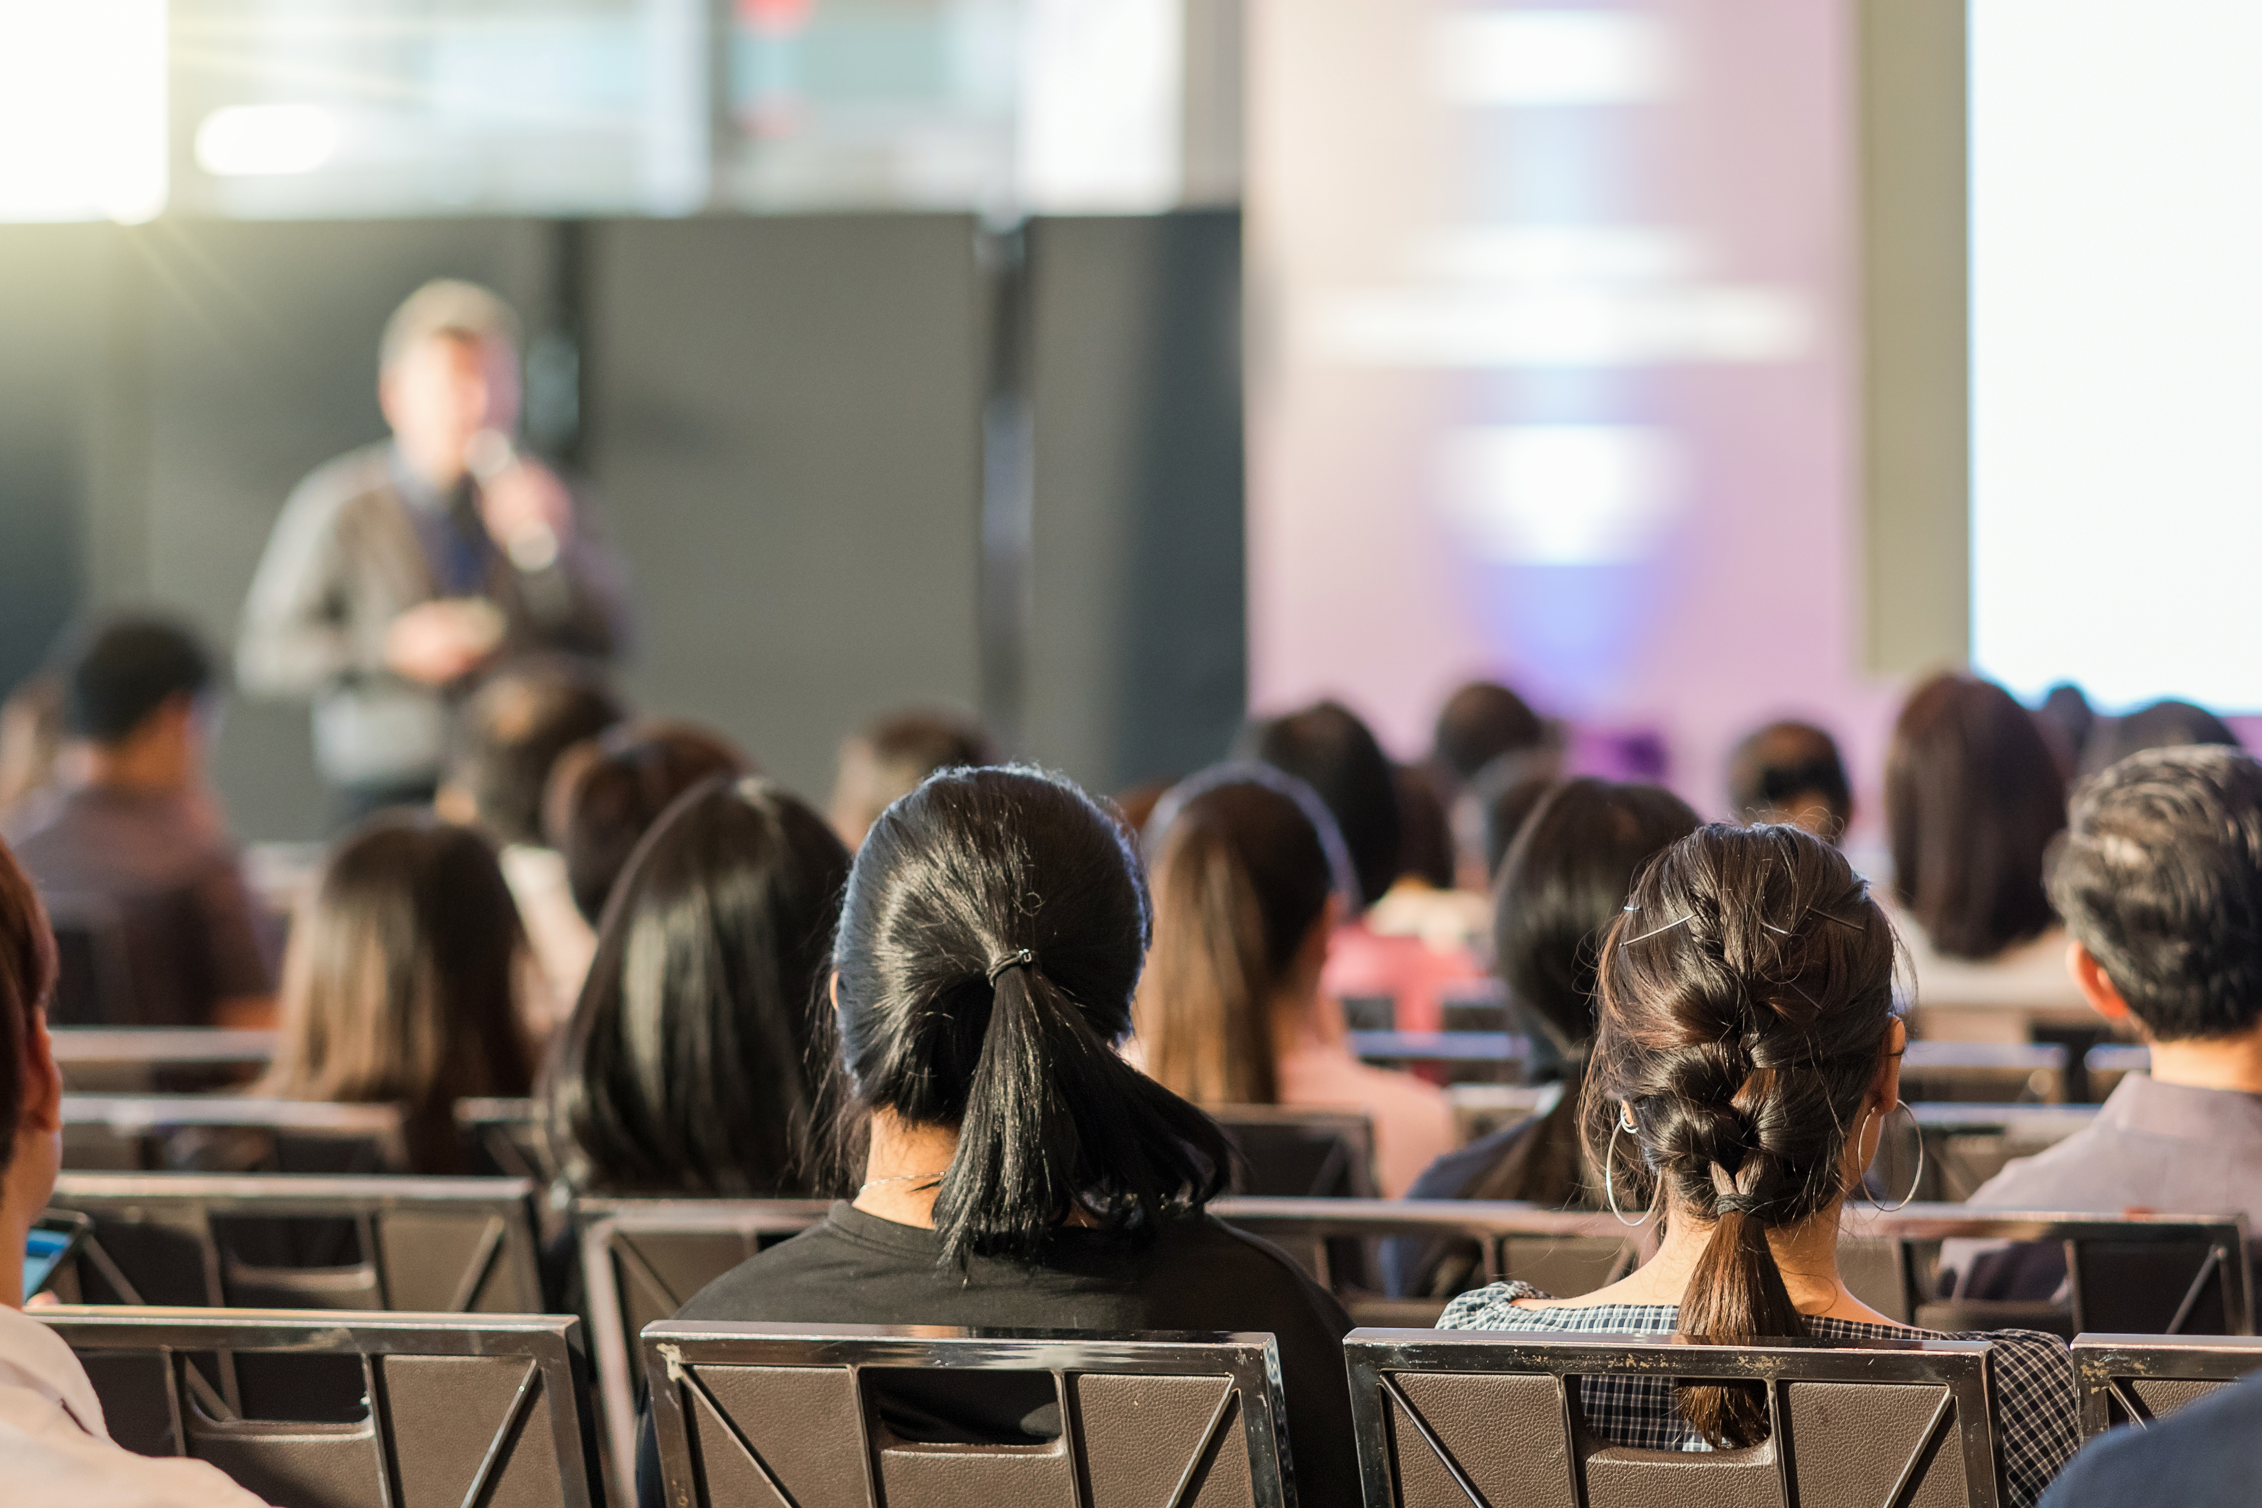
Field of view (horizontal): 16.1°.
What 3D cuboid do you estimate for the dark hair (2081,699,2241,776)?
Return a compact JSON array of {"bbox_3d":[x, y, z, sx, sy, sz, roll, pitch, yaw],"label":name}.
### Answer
[{"bbox_3d":[1.279,0.055,9.900,0.200,0.245,0.220,0,1,6],"label":"dark hair"}]

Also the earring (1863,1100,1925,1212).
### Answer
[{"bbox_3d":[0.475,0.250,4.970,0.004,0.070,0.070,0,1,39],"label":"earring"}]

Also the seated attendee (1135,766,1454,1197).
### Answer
[{"bbox_3d":[0.175,0.618,7.500,0.450,1.220,0.730,0,1,14],"label":"seated attendee"}]

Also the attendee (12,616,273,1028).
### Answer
[{"bbox_3d":[-1.430,0.455,12.050,0.480,1.320,0.750,0,1,19],"label":"attendee"}]

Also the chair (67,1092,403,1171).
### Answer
[{"bbox_3d":[-0.810,0.765,7.650,0.450,0.900,0.570,0,1,13],"label":"chair"}]

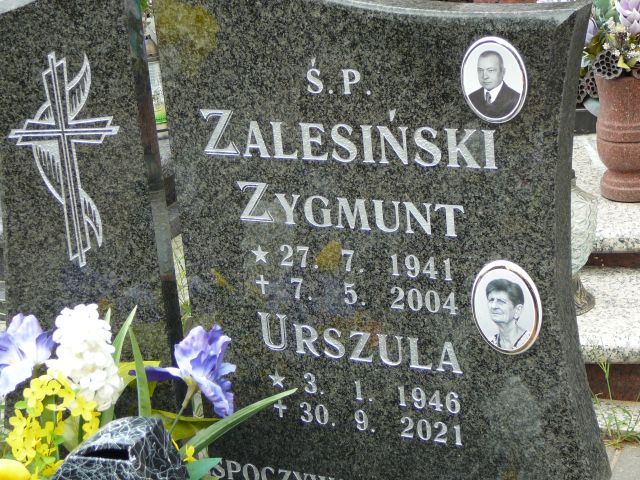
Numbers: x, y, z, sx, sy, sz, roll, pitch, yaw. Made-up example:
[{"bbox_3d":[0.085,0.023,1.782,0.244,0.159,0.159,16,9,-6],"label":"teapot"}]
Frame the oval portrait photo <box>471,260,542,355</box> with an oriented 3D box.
[{"bbox_3d":[0.226,0.085,1.746,0.094,0.124,0.011,5,21,28],"label":"oval portrait photo"}]

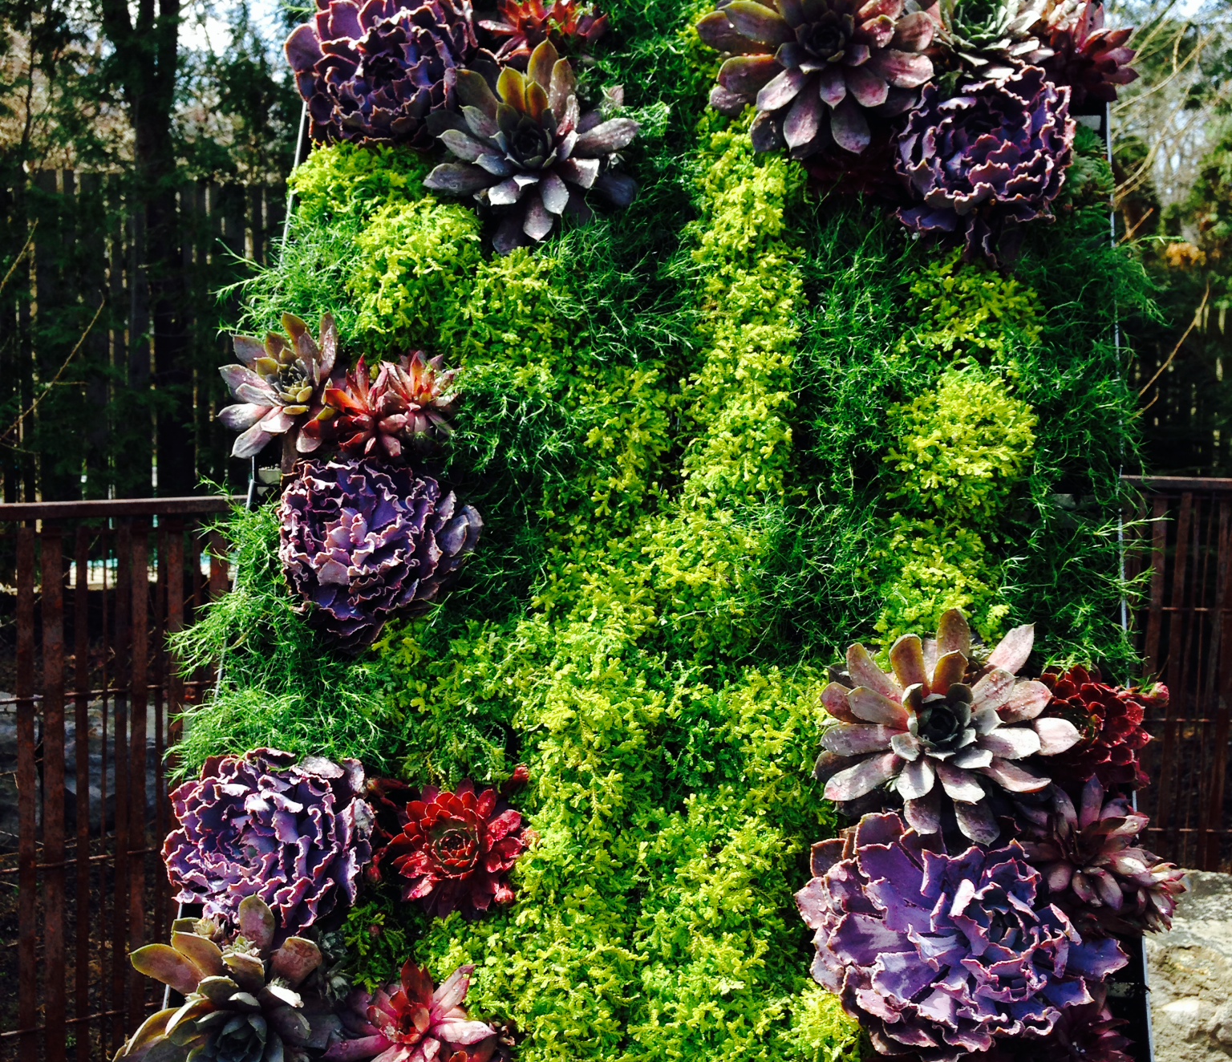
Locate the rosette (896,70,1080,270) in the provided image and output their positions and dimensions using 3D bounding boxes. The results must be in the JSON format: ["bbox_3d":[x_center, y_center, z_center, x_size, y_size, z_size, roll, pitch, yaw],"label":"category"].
[{"bbox_3d":[0.265,-0.263,1.124,0.133,0.133,0.073,1,-19,7],"label":"rosette"}]

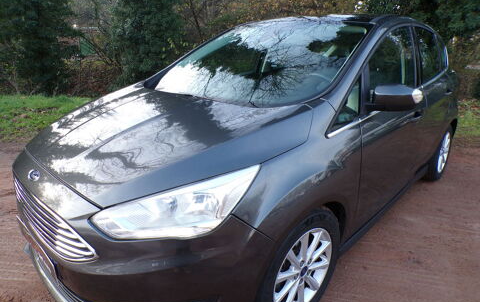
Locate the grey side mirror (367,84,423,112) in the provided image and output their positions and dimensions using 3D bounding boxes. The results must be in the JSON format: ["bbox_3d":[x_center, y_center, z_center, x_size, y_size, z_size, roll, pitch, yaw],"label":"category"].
[{"bbox_3d":[0.837,-0.283,1.784,0.240,0.150,0.170,15,22,41],"label":"grey side mirror"}]

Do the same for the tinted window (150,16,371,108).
[{"bbox_3d":[0.123,-0.639,2.325,1.400,0.160,1.020,15,52,41],"label":"tinted window"}]

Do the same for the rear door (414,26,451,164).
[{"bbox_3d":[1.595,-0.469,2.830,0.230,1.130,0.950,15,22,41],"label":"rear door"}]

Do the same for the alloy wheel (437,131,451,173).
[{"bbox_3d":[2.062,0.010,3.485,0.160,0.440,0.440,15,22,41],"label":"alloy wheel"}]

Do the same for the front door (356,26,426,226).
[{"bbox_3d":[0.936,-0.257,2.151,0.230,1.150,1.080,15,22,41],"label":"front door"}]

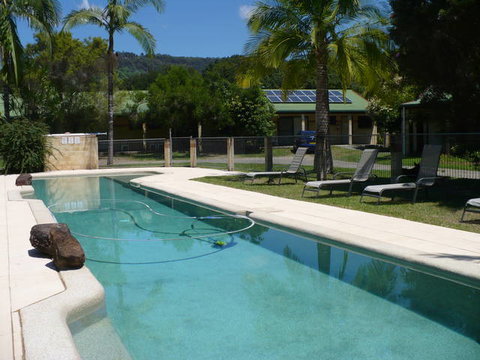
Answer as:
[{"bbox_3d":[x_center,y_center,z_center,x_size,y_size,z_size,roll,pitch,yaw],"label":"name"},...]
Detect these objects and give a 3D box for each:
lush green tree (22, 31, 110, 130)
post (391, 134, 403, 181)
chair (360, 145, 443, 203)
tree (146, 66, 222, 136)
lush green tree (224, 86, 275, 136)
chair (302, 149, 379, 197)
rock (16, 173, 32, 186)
[{"bbox_3d":[-11.008,-5.463,31.697,5.300,7.500,5.000,0,4,0],"label":"lush green tree"},{"bbox_3d":[4.500,-0.593,14.794,0.260,1.330,0.260,-3,5,-40],"label":"post"},{"bbox_3d":[3.000,-0.106,9.736,1.420,1.060,0.640,-1,4,-19],"label":"chair"},{"bbox_3d":[-3.678,-4.604,33.762,4.800,5.700,4.500,0,4,0],"label":"tree"},{"bbox_3d":[0.611,-3.787,32.816,3.300,4.200,3.100,0,4,0],"label":"lush green tree"},{"bbox_3d":[2.120,-0.150,11.016,1.480,0.970,0.640,-1,4,-19],"label":"chair"},{"bbox_3d":[-5.859,-0.036,13.981,0.420,0.330,0.420,0,4,0],"label":"rock"}]

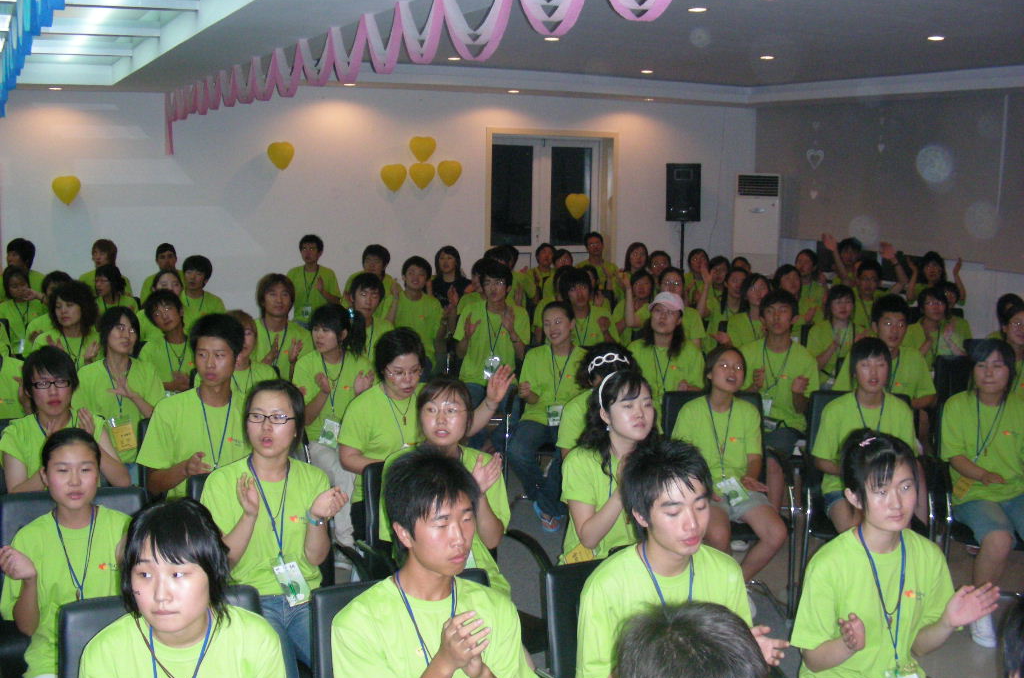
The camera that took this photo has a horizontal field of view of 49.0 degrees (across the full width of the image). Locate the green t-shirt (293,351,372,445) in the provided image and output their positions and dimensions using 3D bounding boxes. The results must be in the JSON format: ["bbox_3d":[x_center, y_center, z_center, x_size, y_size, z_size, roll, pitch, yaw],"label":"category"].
[{"bbox_3d":[-0.804,0.287,5.035,0.390,0.460,0.250,0,9,-7],"label":"green t-shirt"}]

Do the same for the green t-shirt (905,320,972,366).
[{"bbox_3d":[2.656,0.115,7.000,0.430,0.480,0.270,1,9,-2],"label":"green t-shirt"}]

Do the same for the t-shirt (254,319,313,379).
[{"bbox_3d":[-1.207,0.146,5.887,0.410,0.490,0.250,0,9,-10],"label":"t-shirt"}]

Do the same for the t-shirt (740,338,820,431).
[{"bbox_3d":[1.399,0.264,5.992,0.470,0.550,0.280,1,9,0],"label":"t-shirt"}]

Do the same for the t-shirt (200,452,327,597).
[{"bbox_3d":[-0.760,0.571,3.480,0.400,0.430,0.260,-1,9,-18],"label":"t-shirt"}]

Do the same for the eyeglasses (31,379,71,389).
[{"bbox_3d":[-1.591,0.145,3.885,0.138,0.038,0.140,-2,9,-20],"label":"eyeglasses"}]

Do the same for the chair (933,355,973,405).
[{"bbox_3d":[2.595,0.592,6.186,0.540,0.910,0.570,1,9,0],"label":"chair"}]

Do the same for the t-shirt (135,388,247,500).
[{"bbox_3d":[-1.116,0.448,4.193,0.500,0.560,0.290,-1,9,-15],"label":"t-shirt"}]

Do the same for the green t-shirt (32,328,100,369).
[{"bbox_3d":[-2.283,0.126,5.800,0.420,0.480,0.270,-2,9,-22],"label":"green t-shirt"}]

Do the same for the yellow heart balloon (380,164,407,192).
[{"bbox_3d":[-1.120,-1.529,10.640,0.255,0.270,0.150,-3,10,-25],"label":"yellow heart balloon"}]

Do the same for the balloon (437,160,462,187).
[{"bbox_3d":[-0.653,-1.730,11.750,0.250,0.280,0.130,-3,10,-25],"label":"balloon"}]

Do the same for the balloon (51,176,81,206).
[{"bbox_3d":[-3.838,-1.279,9.684,0.250,0.260,0.170,-2,9,-23],"label":"balloon"}]

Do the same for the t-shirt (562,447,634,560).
[{"bbox_3d":[0.307,0.558,3.536,0.370,0.470,0.240,-7,12,-42],"label":"t-shirt"}]

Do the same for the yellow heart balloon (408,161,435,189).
[{"bbox_3d":[-0.878,-1.585,10.961,0.250,0.260,0.170,-2,9,-23],"label":"yellow heart balloon"}]

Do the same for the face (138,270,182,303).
[{"bbox_3d":[-2.115,-0.322,6.900,0.160,0.210,0.170,-2,9,-20],"label":"face"}]

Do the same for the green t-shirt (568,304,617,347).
[{"bbox_3d":[0.439,0.009,6.900,0.430,0.480,0.270,0,9,-12],"label":"green t-shirt"}]

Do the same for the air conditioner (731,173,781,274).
[{"bbox_3d":[2.577,-0.886,12.029,0.480,1.730,0.300,2,9,2],"label":"air conditioner"}]

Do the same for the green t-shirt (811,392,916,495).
[{"bbox_3d":[1.434,0.444,4.585,0.410,0.460,0.250,3,9,9],"label":"green t-shirt"}]

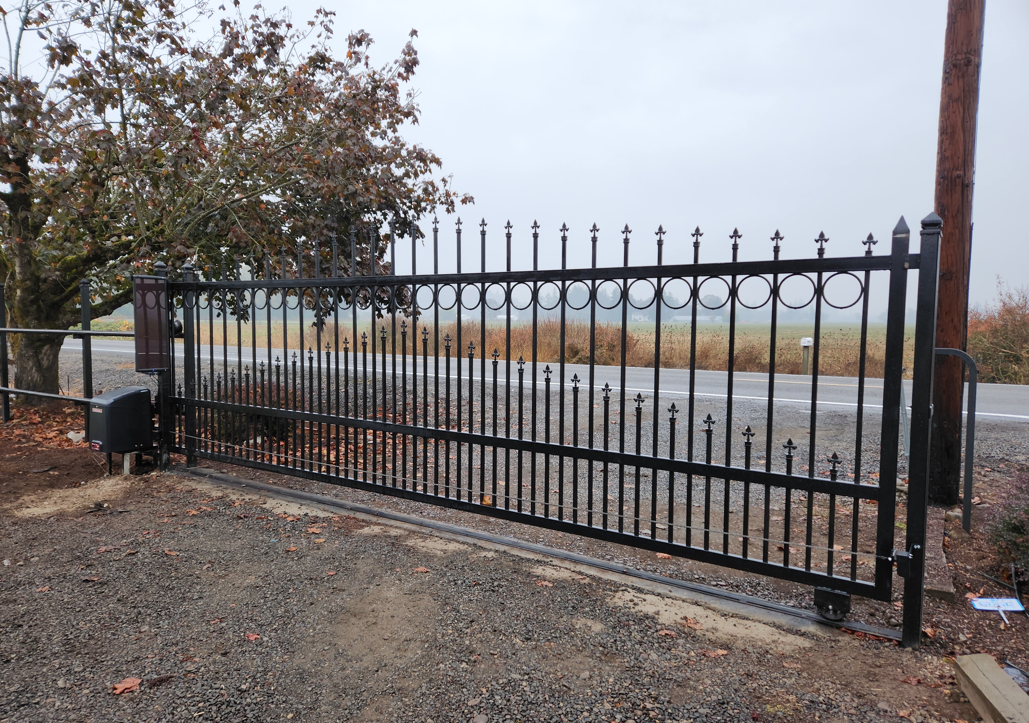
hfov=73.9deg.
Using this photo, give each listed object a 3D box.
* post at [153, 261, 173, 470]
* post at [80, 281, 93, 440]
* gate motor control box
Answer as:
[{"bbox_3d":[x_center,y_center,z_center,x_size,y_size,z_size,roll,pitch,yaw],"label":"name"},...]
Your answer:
[{"bbox_3d":[-3.578,0.051,6.961,0.083,2.124,0.083,3,4,35],"label":"post"},{"bbox_3d":[-5.312,-0.010,8.492,0.083,2.025,0.083,3,4,35],"label":"post"},{"bbox_3d":[-4.086,0.599,7.120,0.364,0.609,0.465,3,4,35],"label":"gate motor control box"}]

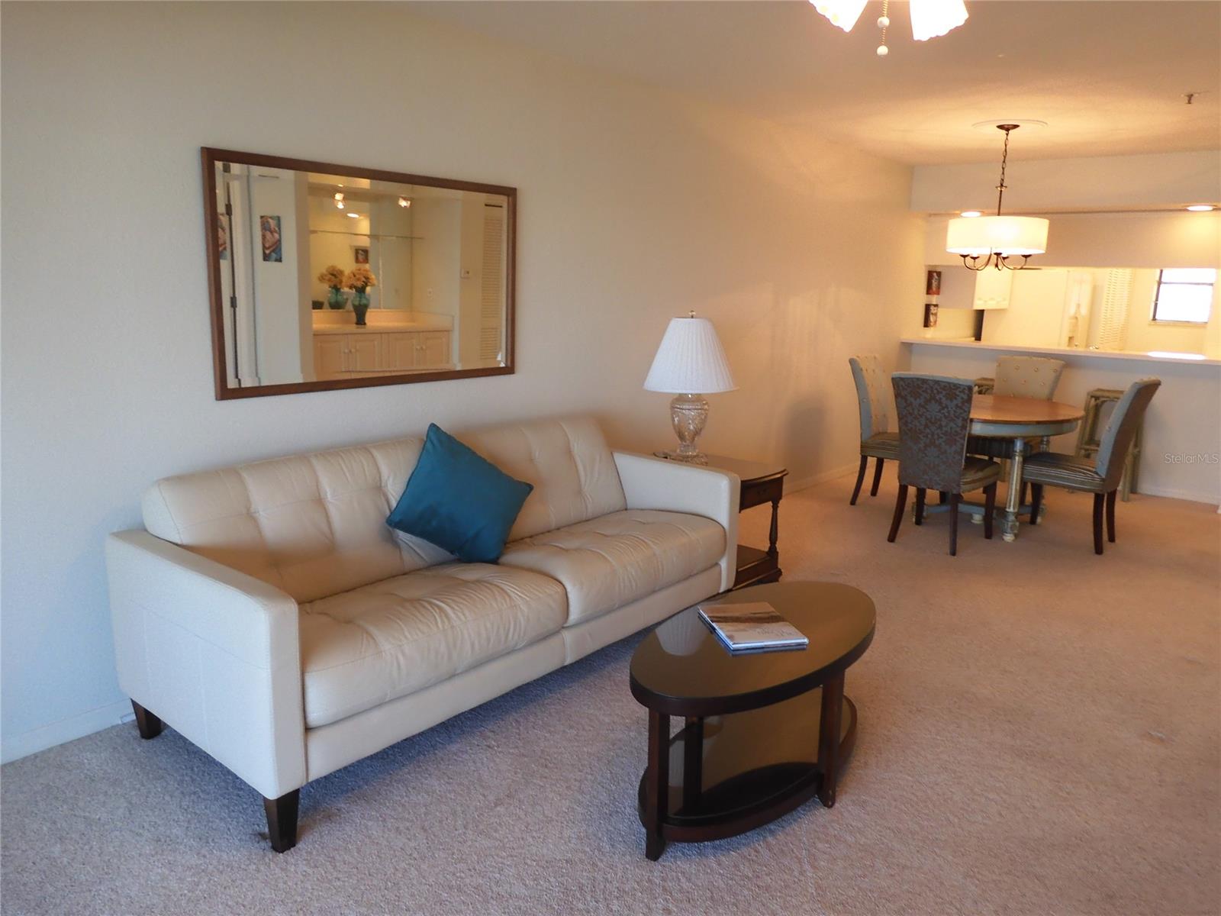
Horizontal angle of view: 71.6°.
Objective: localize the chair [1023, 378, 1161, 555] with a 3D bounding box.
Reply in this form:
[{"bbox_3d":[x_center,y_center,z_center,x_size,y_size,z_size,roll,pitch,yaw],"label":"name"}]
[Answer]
[{"bbox_3d":[2.844,0.018,5.110,0.656,0.998,0.469,12,15,39],"label":"chair"}]

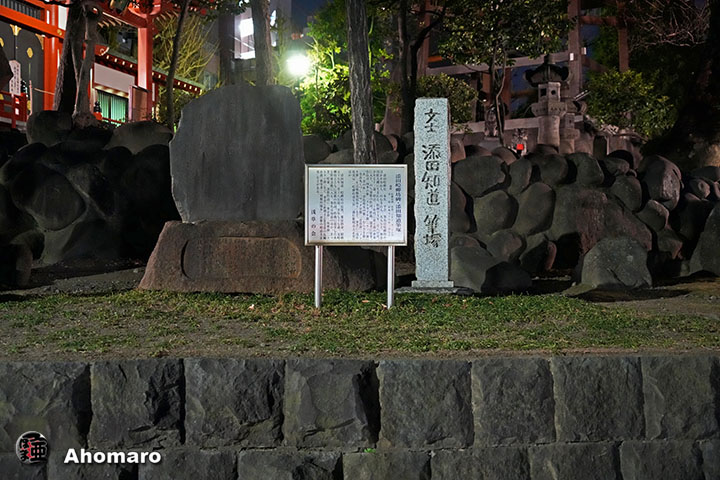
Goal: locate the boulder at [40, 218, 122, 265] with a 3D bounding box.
[{"bbox_3d":[-3.469,0.019,11.000,1.000,0.575,0.700,0,0,0],"label":"boulder"}]

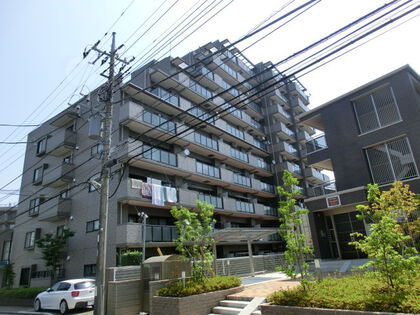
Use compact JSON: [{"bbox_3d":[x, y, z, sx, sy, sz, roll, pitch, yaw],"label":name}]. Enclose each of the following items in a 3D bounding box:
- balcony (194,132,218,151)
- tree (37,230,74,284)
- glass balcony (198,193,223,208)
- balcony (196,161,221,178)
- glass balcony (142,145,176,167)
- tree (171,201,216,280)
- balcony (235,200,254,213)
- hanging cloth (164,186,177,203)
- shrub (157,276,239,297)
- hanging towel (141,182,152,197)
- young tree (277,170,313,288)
[{"bbox_3d":[-0.316,-1.406,28.288,0.300,1.072,3.760,-17,-22,33],"label":"balcony"},{"bbox_3d":[-10.649,7.084,20.026,2.200,4.095,2.200,5,-21,-26],"label":"tree"},{"bbox_3d":[0.106,4.016,26.504,0.300,1.072,3.760,-17,-22,33],"label":"glass balcony"},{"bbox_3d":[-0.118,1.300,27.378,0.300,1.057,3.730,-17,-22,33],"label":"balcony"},{"bbox_3d":[-3.802,-0.049,22.482,0.300,1.072,3.654,-17,-22,33],"label":"glass balcony"},{"bbox_3d":[-0.725,3.578,12.215,1.700,3.395,1.700,-4,-18,0],"label":"tree"},{"bbox_3d":[3.805,5.391,31.411,0.300,1.012,3.971,-17,-22,33],"label":"balcony"},{"bbox_3d":[-2.859,2.858,22.316,0.100,1.052,1.060,-17,-22,33],"label":"hanging cloth"},{"bbox_3d":[-0.482,4.845,11.001,2.900,0.500,1.500,11,-24,-38],"label":"shrub"},{"bbox_3d":[-4.342,2.283,20.359,0.100,0.849,0.893,-17,-22,33],"label":"hanging towel"},{"bbox_3d":[2.292,1.977,7.927,0.850,3.200,0.850,-4,-18,0],"label":"young tree"}]

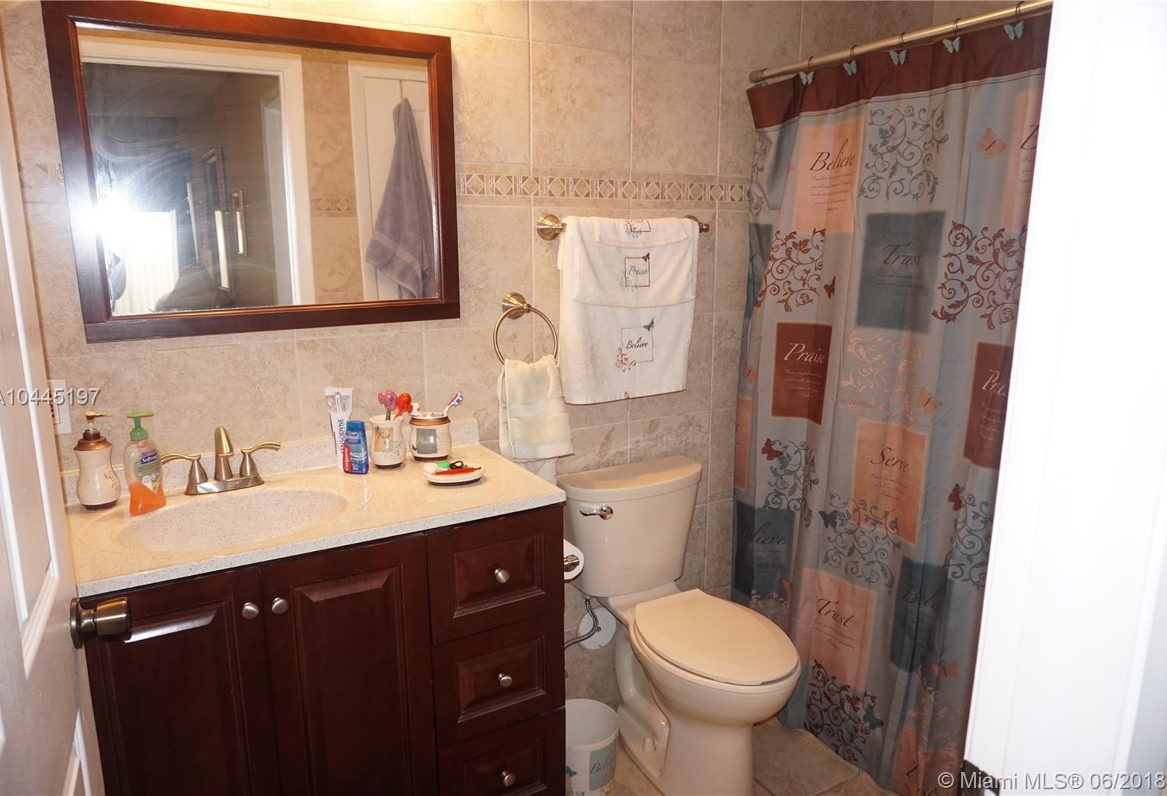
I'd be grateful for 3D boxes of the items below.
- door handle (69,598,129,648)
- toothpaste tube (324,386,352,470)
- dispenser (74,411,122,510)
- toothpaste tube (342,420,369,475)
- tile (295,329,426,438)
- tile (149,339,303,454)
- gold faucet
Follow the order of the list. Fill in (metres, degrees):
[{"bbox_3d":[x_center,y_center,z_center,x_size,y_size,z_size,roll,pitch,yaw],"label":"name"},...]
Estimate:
[{"bbox_3d":[-0.611,0.281,1.013,0.062,0.066,0.066,-5,13,-25],"label":"door handle"},{"bbox_3d":[-0.570,0.070,1.883,0.061,0.190,0.034,-1,11,-5],"label":"toothpaste tube"},{"bbox_3d":[-0.966,0.122,1.583,0.081,0.193,0.074,-2,12,-8],"label":"dispenser"},{"bbox_3d":[-0.527,0.110,1.848,0.055,0.125,0.033,0,11,-1],"label":"toothpaste tube"},{"bbox_3d":[-0.523,0.001,1.917,0.302,0.302,0.010,-7,13,-29],"label":"tile"},{"bbox_3d":[-0.803,0.016,1.804,0.298,0.282,0.010,-6,13,-28],"label":"tile"},{"bbox_3d":[-0.772,0.133,1.707,0.240,0.137,0.140,-6,13,-28],"label":"gold faucet"}]

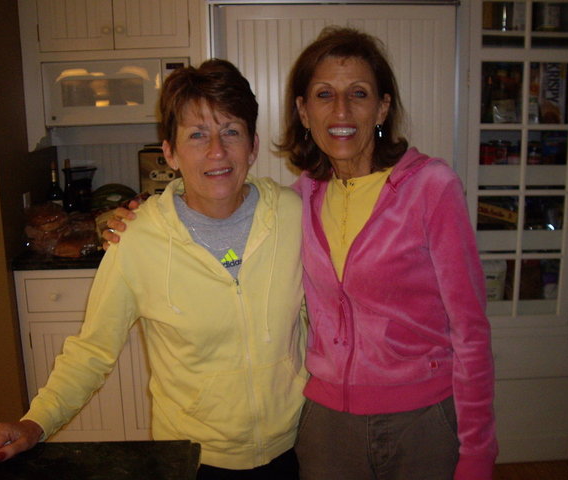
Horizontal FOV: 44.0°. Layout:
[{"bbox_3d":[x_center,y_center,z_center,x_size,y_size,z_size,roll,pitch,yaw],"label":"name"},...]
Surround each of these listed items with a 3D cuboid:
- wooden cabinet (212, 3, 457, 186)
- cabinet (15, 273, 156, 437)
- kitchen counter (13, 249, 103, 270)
[{"bbox_3d":[0.197,-0.020,2.983,0.908,1.840,0.610,-1,12,-1],"label":"wooden cabinet"},{"bbox_3d":[-0.673,0.471,3.184,0.790,0.875,0.640,-1,12,-1],"label":"cabinet"},{"bbox_3d":[-0.683,0.032,3.072,0.795,0.037,0.670,-1,12,-1],"label":"kitchen counter"}]

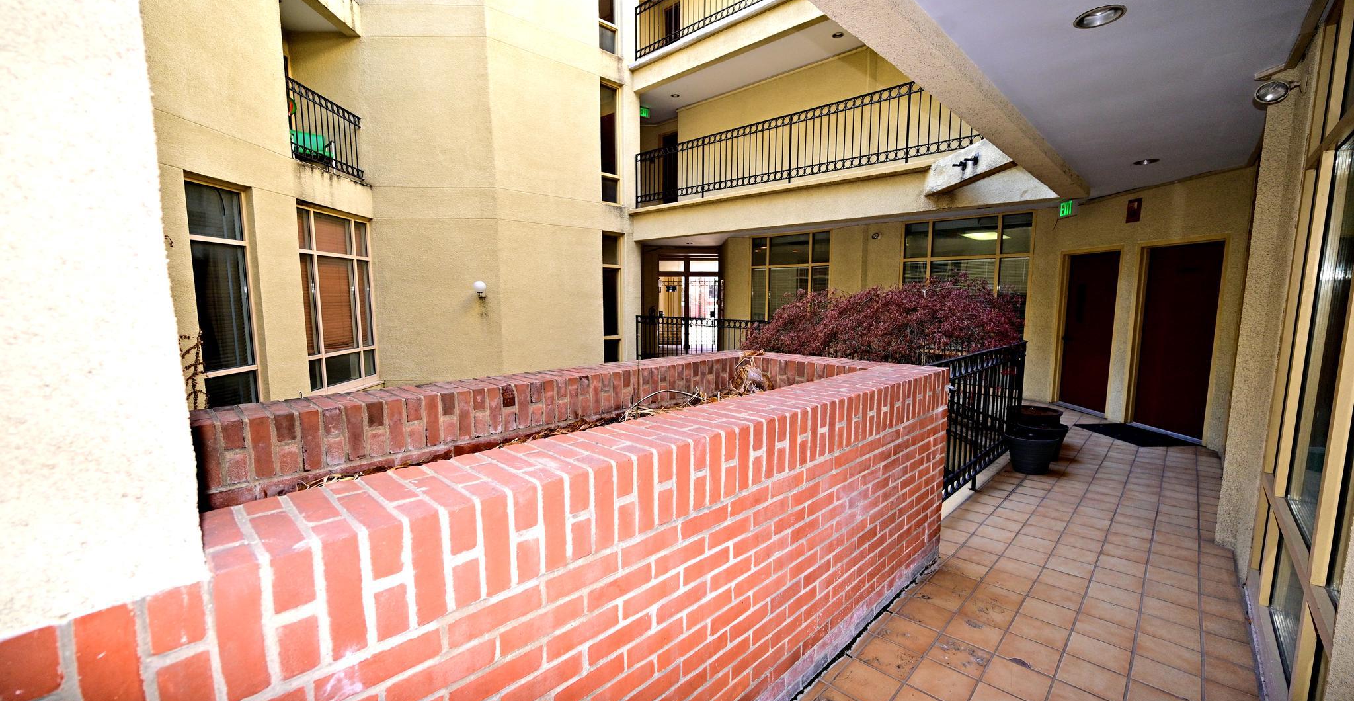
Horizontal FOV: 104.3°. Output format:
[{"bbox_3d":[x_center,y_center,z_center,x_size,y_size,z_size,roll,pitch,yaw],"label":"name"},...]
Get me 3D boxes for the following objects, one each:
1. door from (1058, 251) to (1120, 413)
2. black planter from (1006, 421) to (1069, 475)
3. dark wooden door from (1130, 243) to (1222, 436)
[{"bbox_3d":[5.434,-0.250,6.871,0.060,2.040,0.910,0,7,-2],"label":"door"},{"bbox_3d":[3.117,0.883,4.612,0.400,0.310,0.410,6,9,44],"label":"black planter"},{"bbox_3d":[5.474,-0.117,5.715,0.060,2.040,0.910,0,7,-2],"label":"dark wooden door"}]

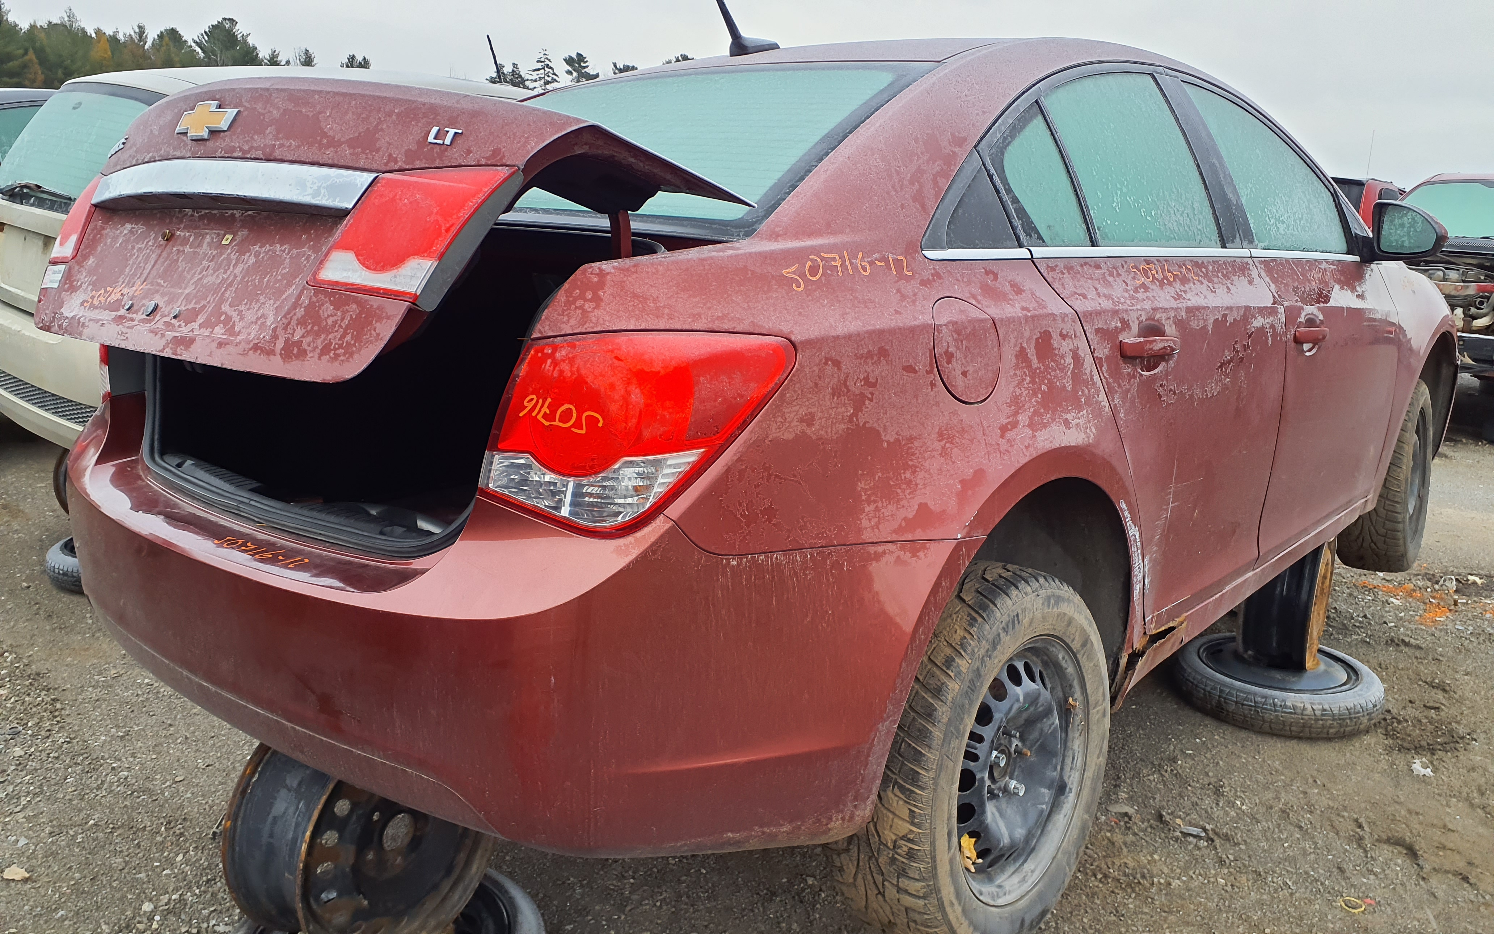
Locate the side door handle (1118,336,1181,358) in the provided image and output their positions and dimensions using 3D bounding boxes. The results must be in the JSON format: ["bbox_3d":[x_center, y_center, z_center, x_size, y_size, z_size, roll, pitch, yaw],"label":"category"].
[{"bbox_3d":[0.698,-0.208,1.914,0.046,0.036,0.210,11,17,41],"label":"side door handle"}]

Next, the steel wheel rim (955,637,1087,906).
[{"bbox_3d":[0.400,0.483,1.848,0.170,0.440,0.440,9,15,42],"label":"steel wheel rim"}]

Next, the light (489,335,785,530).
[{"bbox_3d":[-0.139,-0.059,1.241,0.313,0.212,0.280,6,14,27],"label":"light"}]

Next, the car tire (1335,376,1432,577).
[{"bbox_3d":[2.205,0.029,3.784,0.212,0.660,0.660,9,16,37],"label":"car tire"}]

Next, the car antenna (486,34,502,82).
[{"bbox_3d":[-1.093,-1.764,4.758,0.011,0.190,0.011,11,36,41],"label":"car antenna"}]

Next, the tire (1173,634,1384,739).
[{"bbox_3d":[1.575,0.642,3.280,0.572,0.118,0.572,0,13,0],"label":"tire"}]

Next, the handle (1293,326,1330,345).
[{"bbox_3d":[1.338,-0.313,2.610,0.046,0.036,0.210,11,17,41],"label":"handle"}]

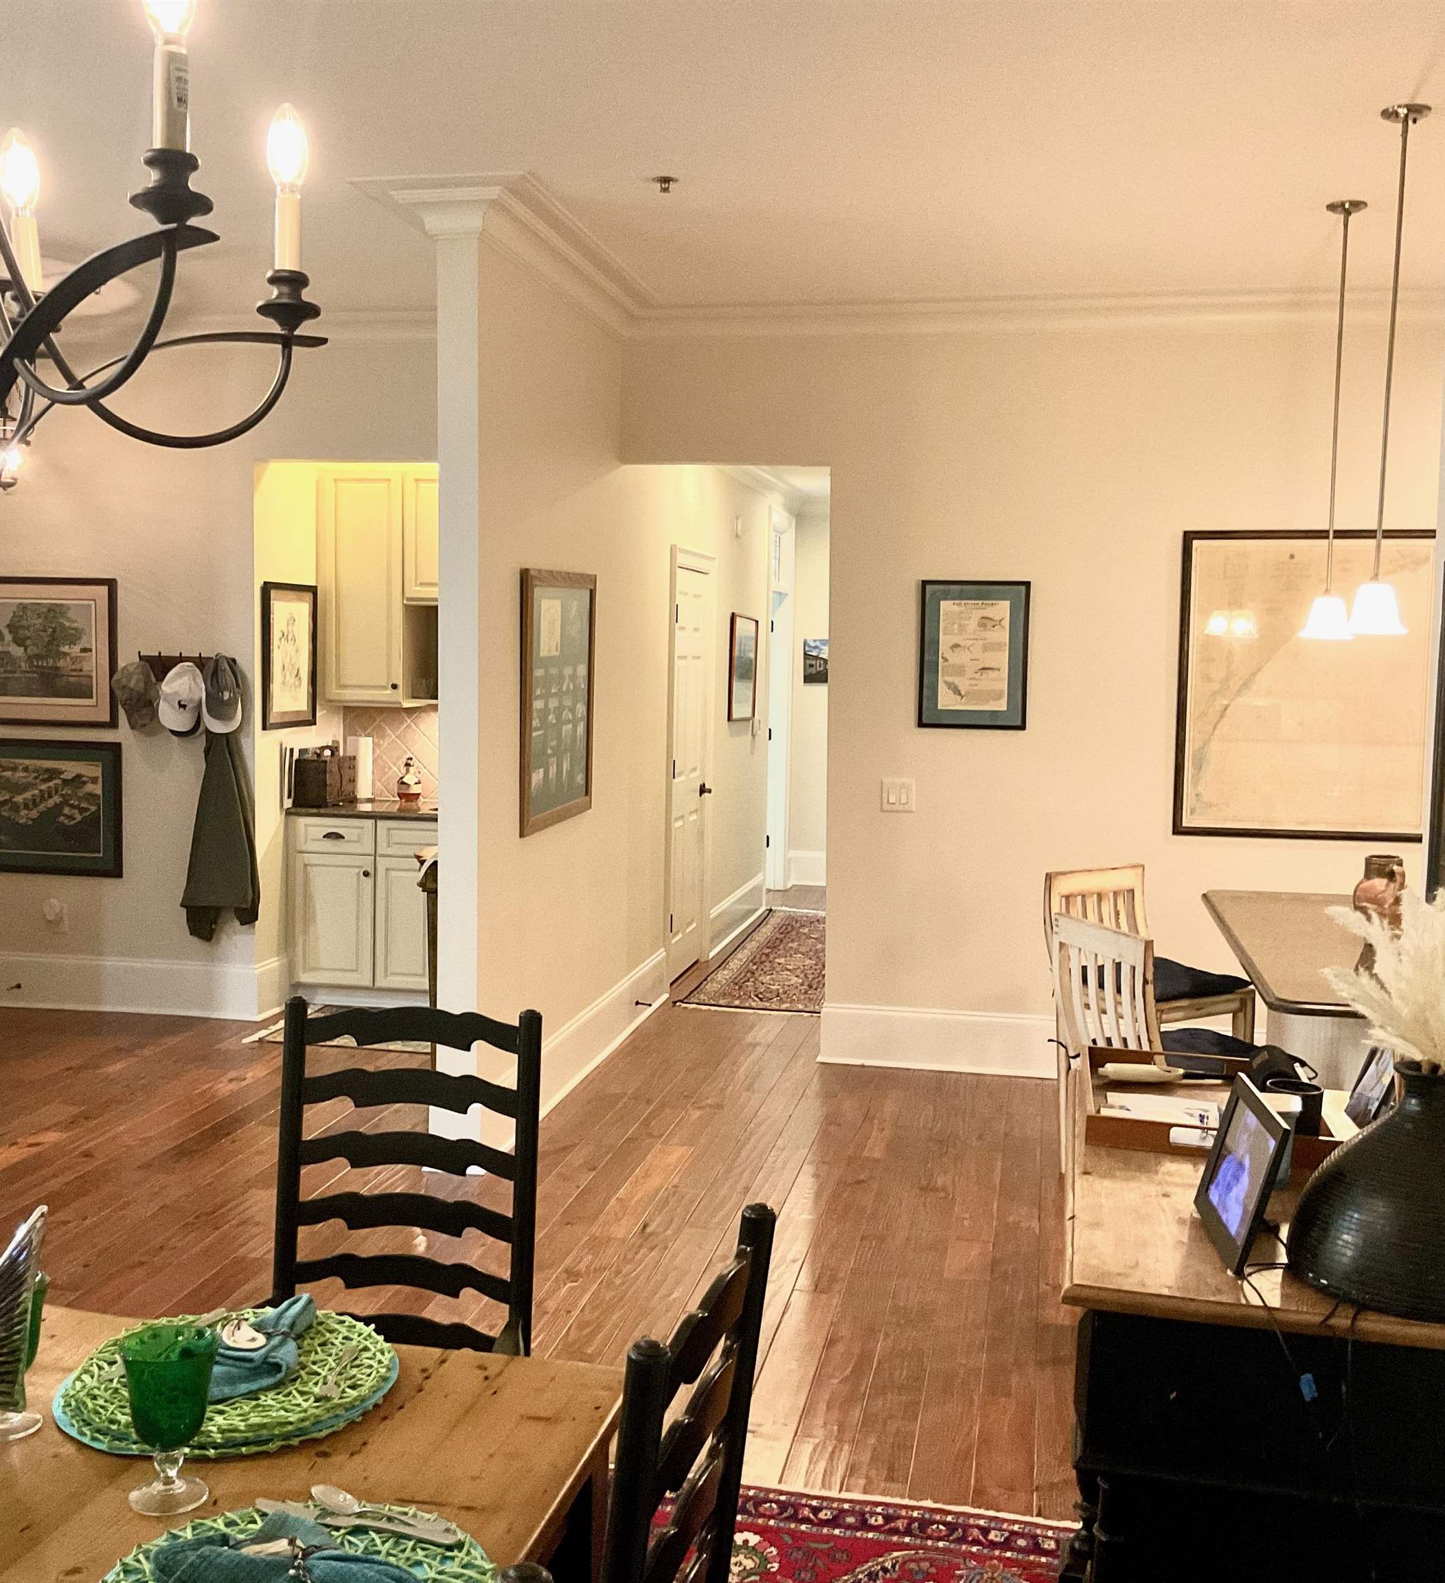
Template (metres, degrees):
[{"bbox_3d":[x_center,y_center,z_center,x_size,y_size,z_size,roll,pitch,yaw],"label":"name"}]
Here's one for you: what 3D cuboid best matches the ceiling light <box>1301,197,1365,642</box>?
[{"bbox_3d":[1.849,-1.101,5.318,0.150,1.290,0.150,2,5,10],"label":"ceiling light"}]

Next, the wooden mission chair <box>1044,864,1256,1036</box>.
[{"bbox_3d":[1.335,0.737,5.550,0.440,0.940,0.480,-2,5,-34],"label":"wooden mission chair"}]

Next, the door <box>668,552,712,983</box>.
[{"bbox_3d":[-0.184,-0.076,8.769,0.060,2.040,0.770,2,5,10],"label":"door"}]

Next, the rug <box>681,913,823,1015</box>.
[{"bbox_3d":[0.461,0.876,9.644,0.840,0.014,3.050,2,5,10],"label":"rug"}]

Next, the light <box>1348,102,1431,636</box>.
[{"bbox_3d":[1.669,-1.026,4.398,0.150,1.290,0.150,2,5,10],"label":"light"}]

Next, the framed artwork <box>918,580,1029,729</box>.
[{"bbox_3d":[0.980,-0.528,6.870,0.417,0.569,0.030,2,5,10],"label":"framed artwork"}]

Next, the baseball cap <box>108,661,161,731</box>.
[{"bbox_3d":[-2.514,-0.413,7.562,0.180,0.260,0.150,0,-24,-14],"label":"baseball cap"}]

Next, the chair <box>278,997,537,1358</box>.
[{"bbox_3d":[-0.531,0.878,2.541,0.560,1.055,0.560,2,4,10],"label":"chair"}]

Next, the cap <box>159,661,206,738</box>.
[{"bbox_3d":[-2.298,-0.393,7.525,0.180,0.275,0.155,0,-24,-10],"label":"cap"}]

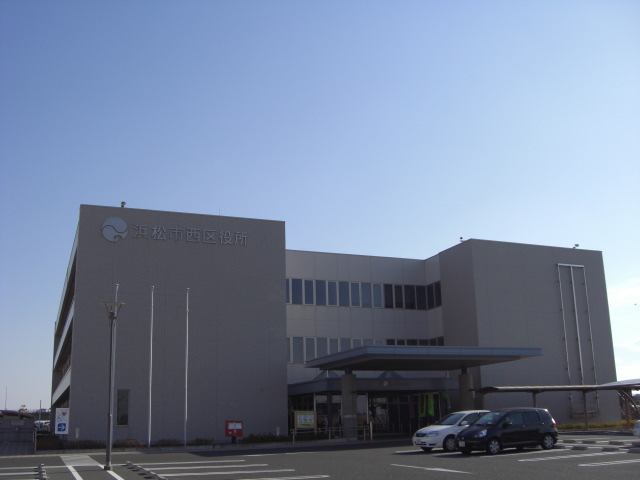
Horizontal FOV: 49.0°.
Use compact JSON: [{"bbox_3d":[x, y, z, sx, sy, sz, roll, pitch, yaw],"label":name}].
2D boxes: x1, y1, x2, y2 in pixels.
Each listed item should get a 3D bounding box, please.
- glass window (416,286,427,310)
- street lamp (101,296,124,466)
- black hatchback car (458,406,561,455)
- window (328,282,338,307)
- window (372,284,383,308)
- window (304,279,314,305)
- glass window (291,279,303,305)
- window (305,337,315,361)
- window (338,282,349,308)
[{"bbox_3d":[7.665,4.353,52.989,0.854,1.817,0.120,4,-15,-21],"label":"glass window"},{"bbox_3d":[-6.497,4.461,21.817,0.782,5.080,0.782,4,-15,-21],"label":"street lamp"},{"bbox_3d":[6.917,7.122,26.237,3.830,1.525,1.675,5,-16,-25],"label":"black hatchback car"},{"bbox_3d":[0.938,3.793,49.543,0.800,1.750,0.100,5,-15,-23],"label":"window"},{"bbox_3d":[4.288,4.110,51.721,0.820,1.817,0.120,4,-15,-21],"label":"window"},{"bbox_3d":[-0.731,3.658,48.816,0.800,1.750,0.100,5,-15,-23],"label":"window"},{"bbox_3d":[-1.586,3.688,49.516,0.875,1.817,0.120,4,-15,-21],"label":"glass window"},{"bbox_3d":[-0.674,7.539,47.858,0.800,1.750,0.100,5,-15,-23],"label":"window"},{"bbox_3d":[1.691,3.855,49.871,0.820,1.750,0.100,5,-15,-23],"label":"window"}]

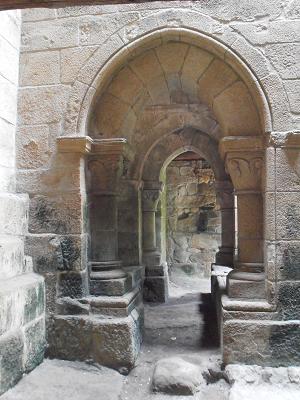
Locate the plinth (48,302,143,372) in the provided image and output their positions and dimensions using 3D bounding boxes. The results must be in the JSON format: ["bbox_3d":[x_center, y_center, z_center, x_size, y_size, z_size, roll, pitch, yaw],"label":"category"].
[{"bbox_3d":[-0.559,1.514,4.848,0.890,0.499,0.920,0,-3,7],"label":"plinth"}]

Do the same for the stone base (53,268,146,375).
[{"bbox_3d":[-0.559,1.281,4.861,0.890,0.965,0.920,0,-3,7],"label":"stone base"}]

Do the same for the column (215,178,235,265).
[{"bbox_3d":[1.291,0.404,7.273,0.380,1.410,0.380,0,-3,7],"label":"column"}]

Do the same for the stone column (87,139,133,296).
[{"bbox_3d":[-0.463,0.198,4.965,0.470,1.714,0.470,0,-3,7],"label":"stone column"}]

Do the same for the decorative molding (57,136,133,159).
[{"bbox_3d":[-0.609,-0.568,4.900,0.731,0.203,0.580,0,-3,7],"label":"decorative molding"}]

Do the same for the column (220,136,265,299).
[{"bbox_3d":[1.046,0.183,4.766,0.470,1.717,0.470,0,-3,7],"label":"column"}]

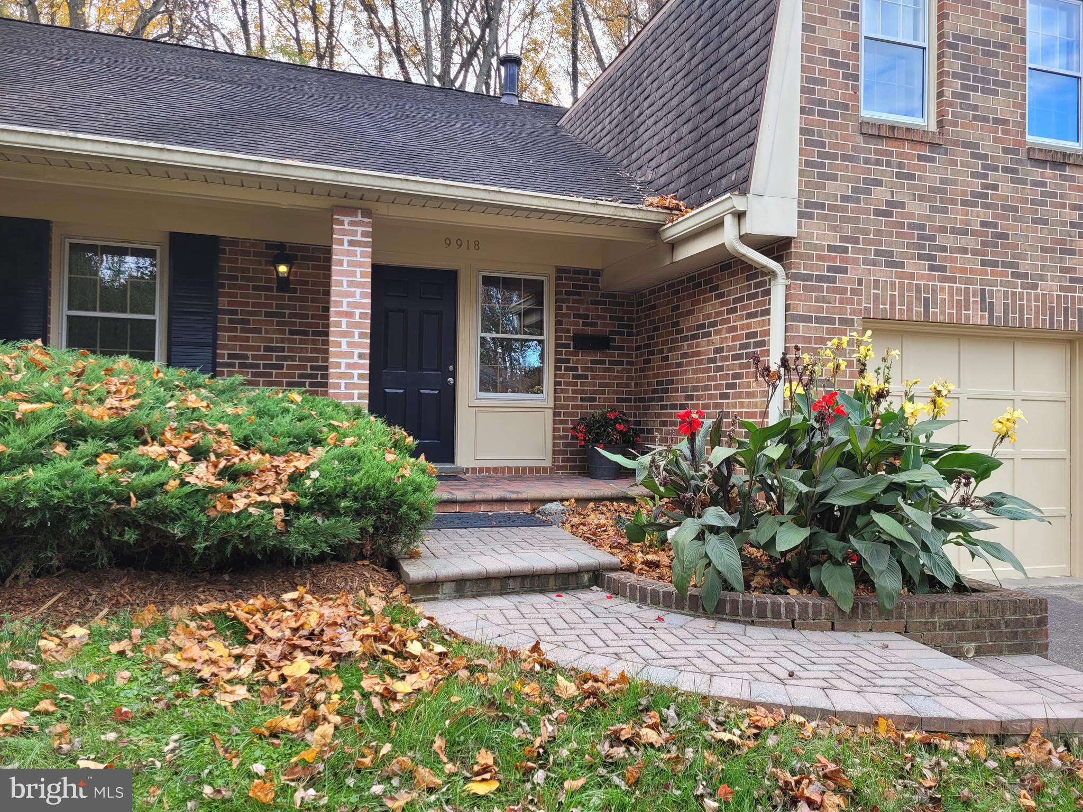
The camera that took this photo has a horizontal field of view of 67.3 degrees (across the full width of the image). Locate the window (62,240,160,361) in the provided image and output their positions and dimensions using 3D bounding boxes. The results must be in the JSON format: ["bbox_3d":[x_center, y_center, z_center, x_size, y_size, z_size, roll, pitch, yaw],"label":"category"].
[{"bbox_3d":[-3.889,-0.820,7.348,0.770,1.350,0.100,1,-1,-18],"label":"window"}]

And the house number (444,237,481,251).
[{"bbox_3d":[-0.822,-1.679,8.450,0.380,0.105,0.020,1,-1,-18],"label":"house number"}]

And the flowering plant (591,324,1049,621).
[{"bbox_3d":[1.627,0.298,4.738,2.400,1.400,1.450,1,-1,-18],"label":"flowering plant"}]

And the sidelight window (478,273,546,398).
[{"bbox_3d":[-0.313,-0.739,8.608,0.770,1.350,0.100,1,-1,-18],"label":"sidelight window"}]

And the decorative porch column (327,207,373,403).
[{"bbox_3d":[-1.564,-0.456,6.596,0.310,2.250,0.310,1,-1,-18],"label":"decorative porch column"}]

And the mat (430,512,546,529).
[{"bbox_3d":[-0.448,0.837,5.934,0.950,0.015,0.660,1,-1,-18],"label":"mat"}]

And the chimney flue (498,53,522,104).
[{"bbox_3d":[-0.486,-5.074,12.637,0.330,0.770,0.330,1,-1,0],"label":"chimney flue"}]

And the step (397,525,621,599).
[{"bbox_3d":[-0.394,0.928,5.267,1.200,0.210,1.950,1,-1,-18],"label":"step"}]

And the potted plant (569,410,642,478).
[{"bbox_3d":[0.659,0.396,8.313,0.680,0.700,0.650,1,-1,0],"label":"potted plant"}]

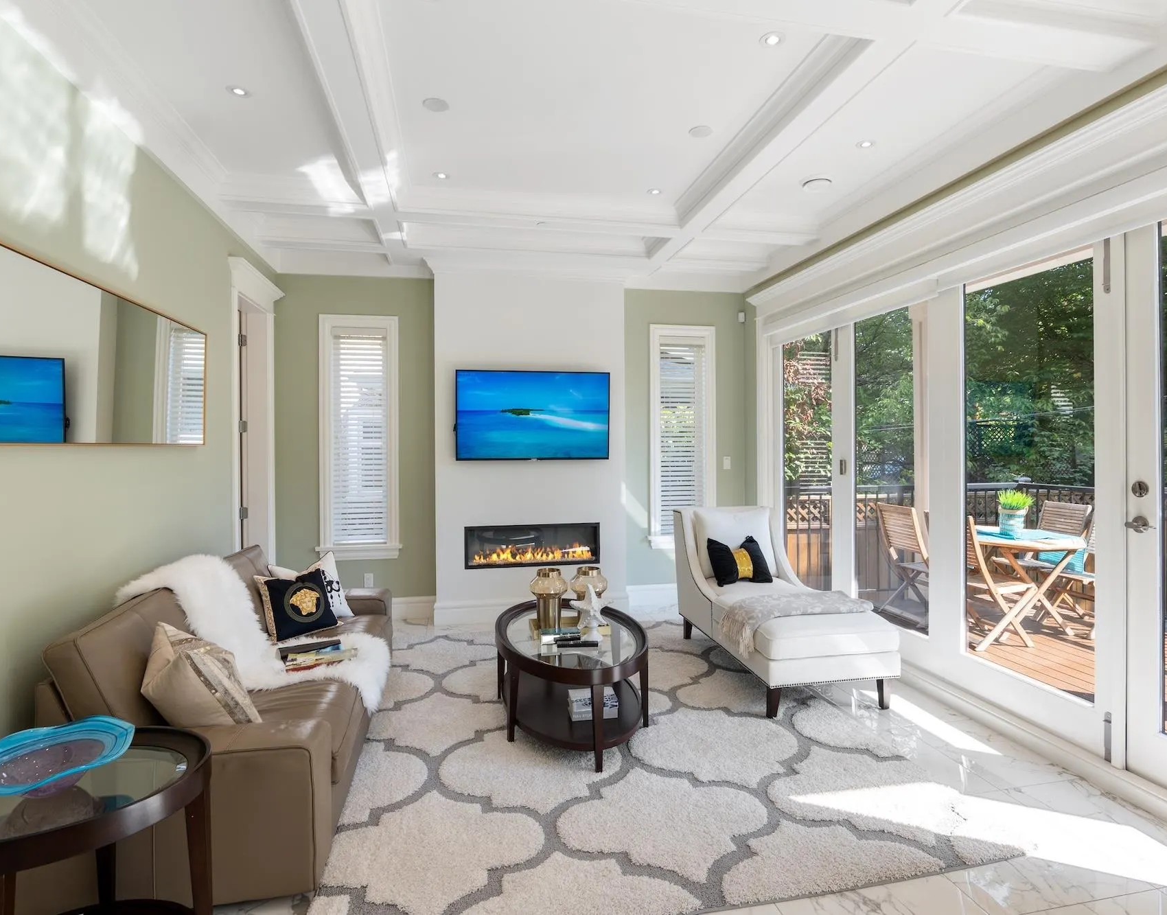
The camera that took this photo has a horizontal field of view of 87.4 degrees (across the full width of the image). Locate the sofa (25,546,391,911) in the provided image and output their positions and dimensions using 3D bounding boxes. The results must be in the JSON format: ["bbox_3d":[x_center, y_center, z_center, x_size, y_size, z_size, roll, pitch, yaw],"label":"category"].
[{"bbox_3d":[-1.529,0.981,3.022,0.920,0.780,2.420,0,1,-12],"label":"sofa"}]

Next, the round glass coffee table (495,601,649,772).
[{"bbox_3d":[-0.080,1.125,3.233,0.757,0.447,1.257,0,1,-12],"label":"round glass coffee table"}]

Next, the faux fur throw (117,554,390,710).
[{"bbox_3d":[-1.473,0.837,2.908,0.970,0.660,0.850,0,1,-12],"label":"faux fur throw"}]

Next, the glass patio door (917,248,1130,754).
[{"bbox_3d":[2.077,0.109,2.936,0.060,2.260,0.970,0,1,-12],"label":"glass patio door"}]

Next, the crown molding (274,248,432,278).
[{"bbox_3d":[-1.794,-1.519,4.785,1.200,0.180,0.090,0,1,-12],"label":"crown molding"}]

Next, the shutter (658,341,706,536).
[{"bbox_3d":[0.894,-0.175,5.508,0.455,1.775,0.060,0,1,-12],"label":"shutter"}]

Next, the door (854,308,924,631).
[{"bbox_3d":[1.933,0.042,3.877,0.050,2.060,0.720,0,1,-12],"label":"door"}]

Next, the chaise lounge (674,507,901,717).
[{"bbox_3d":[1.196,0.857,3.912,0.790,0.930,1.500,0,1,-10],"label":"chaise lounge"}]

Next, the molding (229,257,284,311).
[{"bbox_3d":[-2.262,-1.159,4.269,0.095,0.185,0.945,0,1,-12],"label":"molding"}]

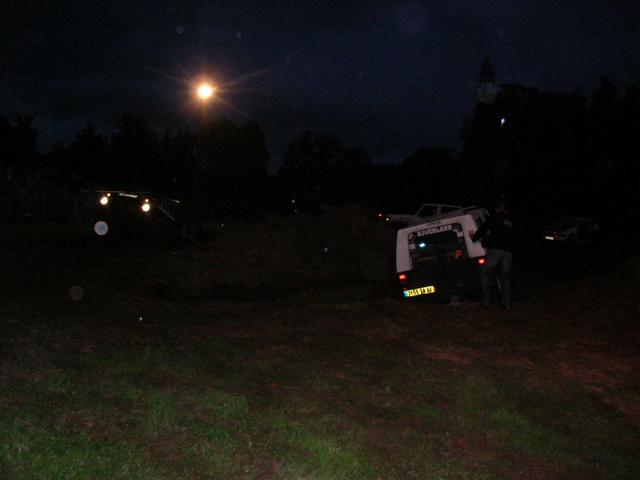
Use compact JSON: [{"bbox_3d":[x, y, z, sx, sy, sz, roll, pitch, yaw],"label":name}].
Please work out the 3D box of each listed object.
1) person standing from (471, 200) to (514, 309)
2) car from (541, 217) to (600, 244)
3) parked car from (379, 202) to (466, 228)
[{"bbox_3d":[2.780,0.233,10.400,0.600,1.750,0.550,1,3,14],"label":"person standing"},{"bbox_3d":[13.020,-0.476,33.500,3.800,1.400,1.620,-2,4,-45],"label":"car"},{"bbox_3d":[4.984,-0.974,30.000,4.200,1.500,1.680,0,3,-5],"label":"parked car"}]

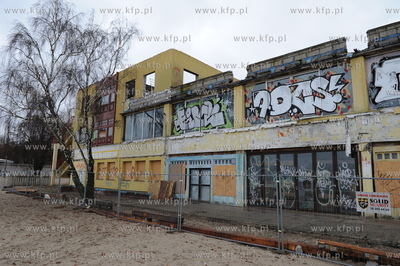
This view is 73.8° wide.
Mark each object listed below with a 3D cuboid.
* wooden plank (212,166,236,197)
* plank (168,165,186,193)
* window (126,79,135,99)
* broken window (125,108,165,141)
[{"bbox_3d":[1.408,2.780,15.574,1.638,1.765,0.100,-7,-12,40],"label":"wooden plank"},{"bbox_3d":[-1.570,3.097,18.132,1.582,1.973,0.100,-7,-12,40],"label":"plank"},{"bbox_3d":[-6.041,-3.713,23.380,1.399,1.733,0.220,-7,-12,40],"label":"window"},{"bbox_3d":[-4.588,-0.632,21.593,5.120,2.361,0.200,-7,-12,40],"label":"broken window"}]

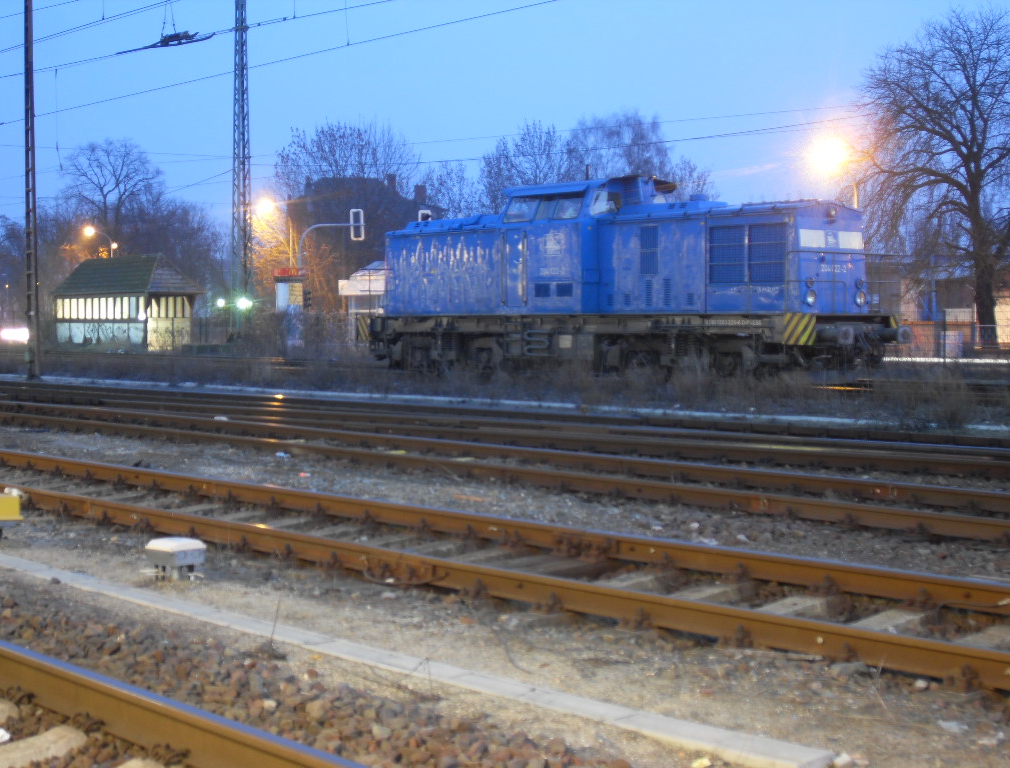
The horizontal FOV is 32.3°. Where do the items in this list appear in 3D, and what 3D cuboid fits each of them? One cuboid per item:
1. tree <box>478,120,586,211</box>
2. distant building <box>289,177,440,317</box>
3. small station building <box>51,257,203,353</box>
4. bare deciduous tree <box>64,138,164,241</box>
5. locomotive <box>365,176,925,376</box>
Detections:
[{"bbox_3d":[1.701,-9.876,111.700,7.200,14.000,7.200,0,2,0],"label":"tree"},{"bbox_3d":[-9.612,-8.854,121.747,9.500,11.400,8.500,2,3,42],"label":"distant building"},{"bbox_3d":[-17.133,-3.671,78.570,3.000,4.200,8.400,-2,3,-43],"label":"small station building"},{"bbox_3d":[-27.056,-10.085,119.697,7.500,13.800,7.500,0,2,0],"label":"bare deciduous tree"},{"bbox_3d":[1.950,-2.160,36.443,3.100,4.260,14.240,-2,3,-42],"label":"locomotive"}]

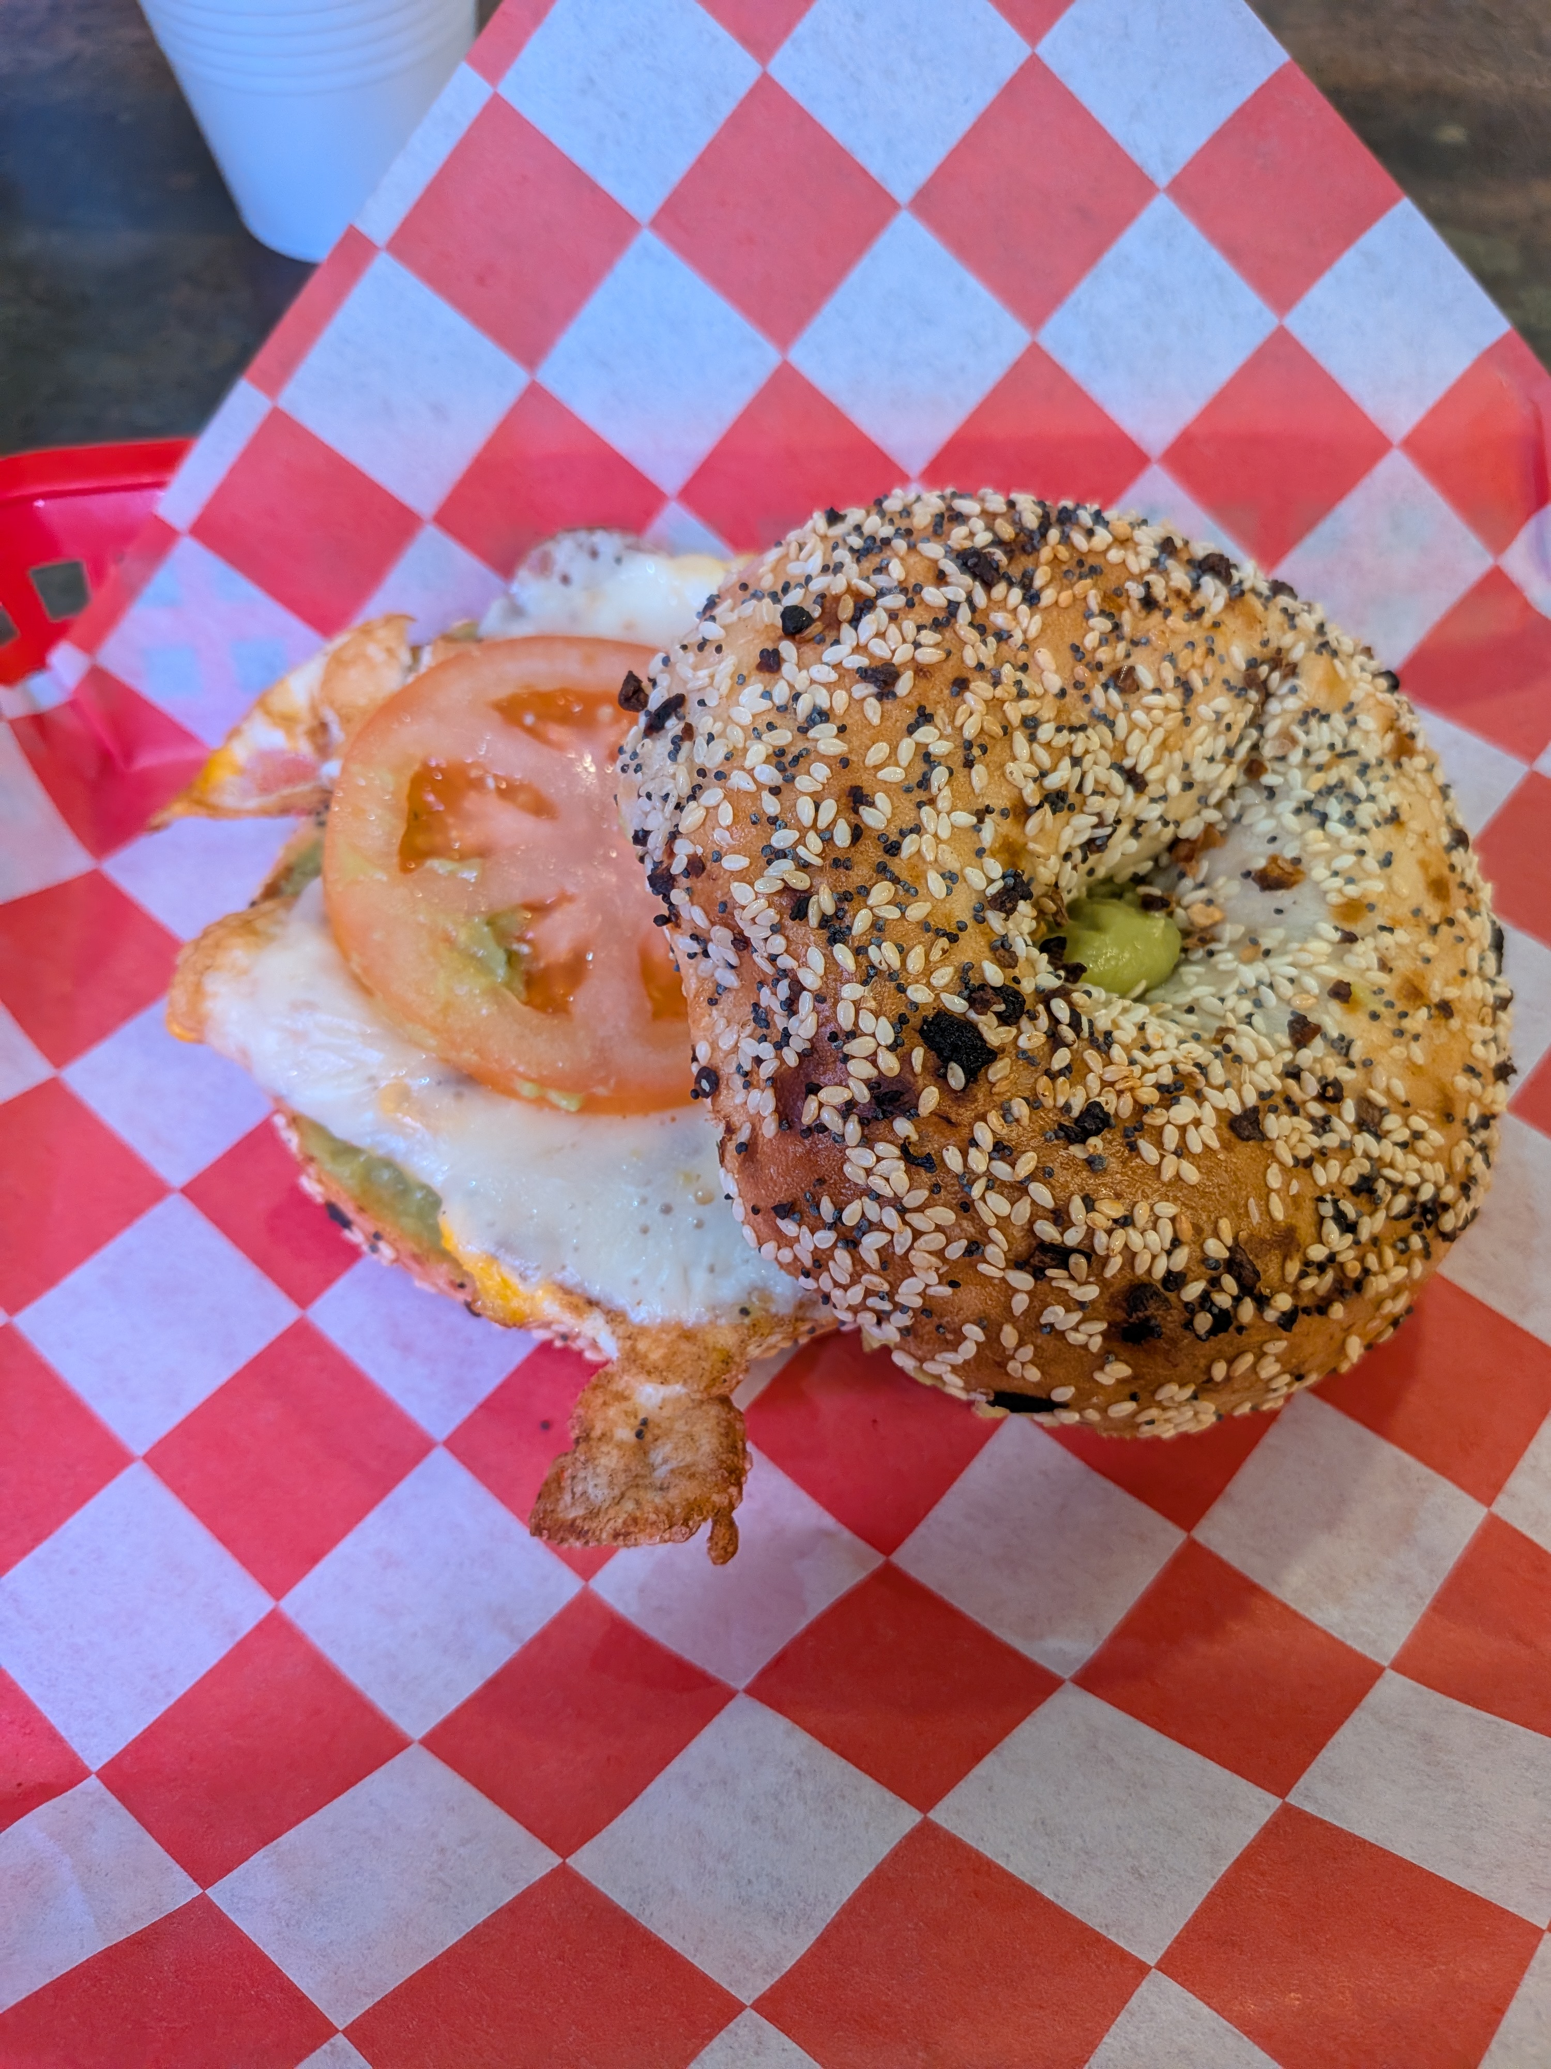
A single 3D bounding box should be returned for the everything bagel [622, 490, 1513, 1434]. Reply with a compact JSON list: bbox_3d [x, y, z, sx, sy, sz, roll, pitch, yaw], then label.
[{"bbox_3d":[0.039,-0.014,0.168,0.115,0.040,0.112,7,65,-16],"label":"everything bagel"}]

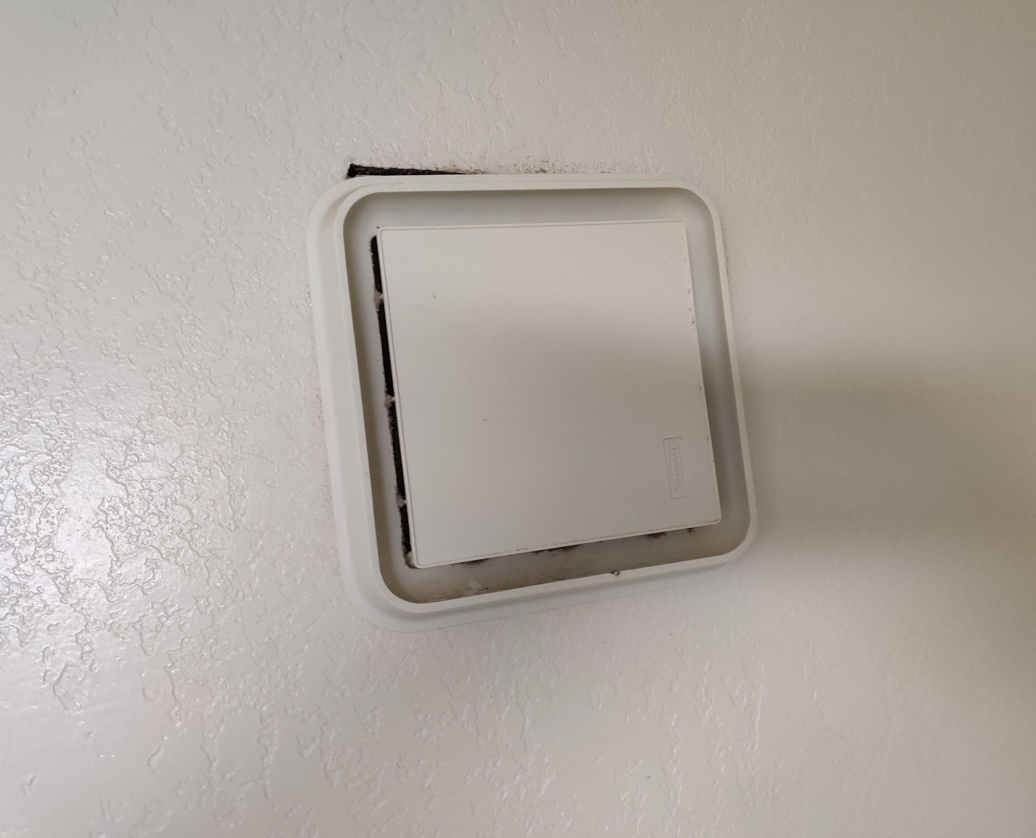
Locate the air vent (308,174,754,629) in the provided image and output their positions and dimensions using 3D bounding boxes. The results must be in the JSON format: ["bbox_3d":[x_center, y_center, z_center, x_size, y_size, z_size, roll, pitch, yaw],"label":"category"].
[{"bbox_3d":[0.018,-0.018,0.469,0.238,0.025,0.240,-6,-93,-18],"label":"air vent"}]

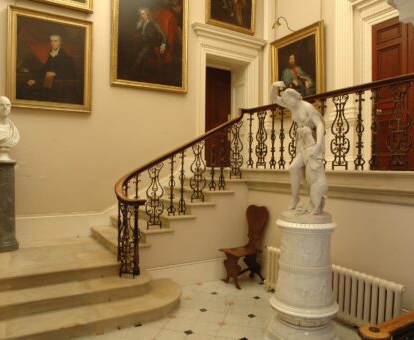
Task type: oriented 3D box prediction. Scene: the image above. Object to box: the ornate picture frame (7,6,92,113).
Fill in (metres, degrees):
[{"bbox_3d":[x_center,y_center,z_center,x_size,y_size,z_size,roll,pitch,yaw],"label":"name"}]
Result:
[{"bbox_3d":[-2.350,-1.640,4.740,1.145,1.430,0.080,0,1,-28],"label":"ornate picture frame"}]

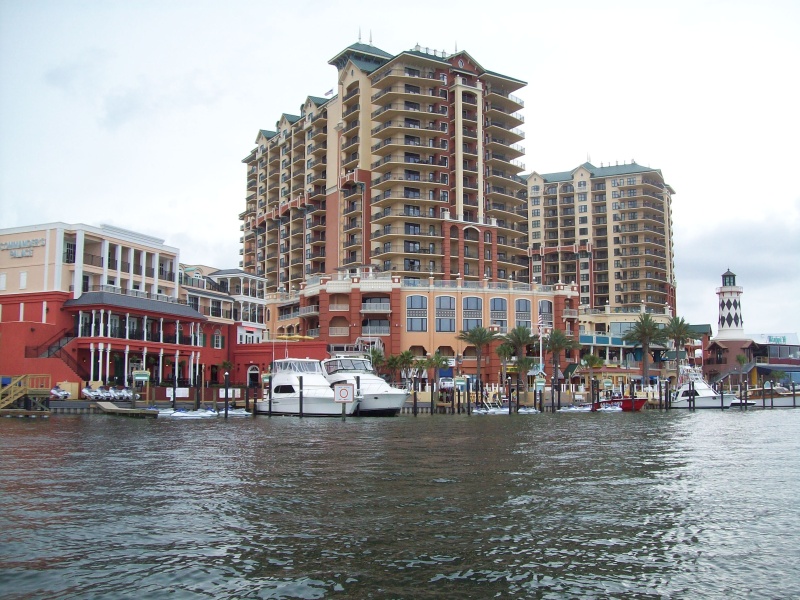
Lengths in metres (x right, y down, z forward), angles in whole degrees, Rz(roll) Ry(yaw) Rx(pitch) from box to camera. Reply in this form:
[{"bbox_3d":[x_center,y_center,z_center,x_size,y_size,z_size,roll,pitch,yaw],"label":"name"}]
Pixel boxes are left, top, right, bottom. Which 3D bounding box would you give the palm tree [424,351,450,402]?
[{"bbox_3d":[4.489,9.088,99.599,3.000,6.080,3.000,0,-6,0],"label":"palm tree"}]

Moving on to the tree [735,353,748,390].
[{"bbox_3d":[45.807,9.719,111.601,1.800,5.080,1.800,0,-6,0],"label":"tree"}]

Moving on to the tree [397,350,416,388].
[{"bbox_3d":[0.787,8.525,100.682,2.300,4.830,2.300,0,-6,0],"label":"tree"}]

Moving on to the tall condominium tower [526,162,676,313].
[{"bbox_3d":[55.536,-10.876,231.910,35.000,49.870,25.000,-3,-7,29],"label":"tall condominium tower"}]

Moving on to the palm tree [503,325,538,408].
[{"bbox_3d":[15.032,7.558,103.787,4.600,8.900,4.600,0,-6,0],"label":"palm tree"}]

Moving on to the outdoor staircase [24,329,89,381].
[{"bbox_3d":[-35.209,5.687,85.405,6.200,5.400,2.600,1,-7,-8],"label":"outdoor staircase"}]

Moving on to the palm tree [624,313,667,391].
[{"bbox_3d":[31.541,6.751,106.891,5.700,10.200,5.700,0,-6,0],"label":"palm tree"}]

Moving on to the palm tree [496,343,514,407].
[{"bbox_3d":[12.260,8.238,96.689,2.100,6.600,2.100,0,-6,0],"label":"palm tree"}]

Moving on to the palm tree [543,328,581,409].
[{"bbox_3d":[20.336,7.821,104.764,4.700,8.350,4.700,0,-6,0],"label":"palm tree"}]

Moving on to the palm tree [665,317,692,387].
[{"bbox_3d":[38.528,7.431,114.897,4.600,10.350,4.600,0,-6,0],"label":"palm tree"}]

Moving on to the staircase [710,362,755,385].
[{"bbox_3d":[45.777,10.391,114.546,6.000,3.570,2.000,2,-6,-15],"label":"staircase"}]

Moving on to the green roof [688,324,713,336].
[{"bbox_3d":[48.441,4.957,135.246,4.400,1.950,3.600,2,-6,-14],"label":"green roof"}]

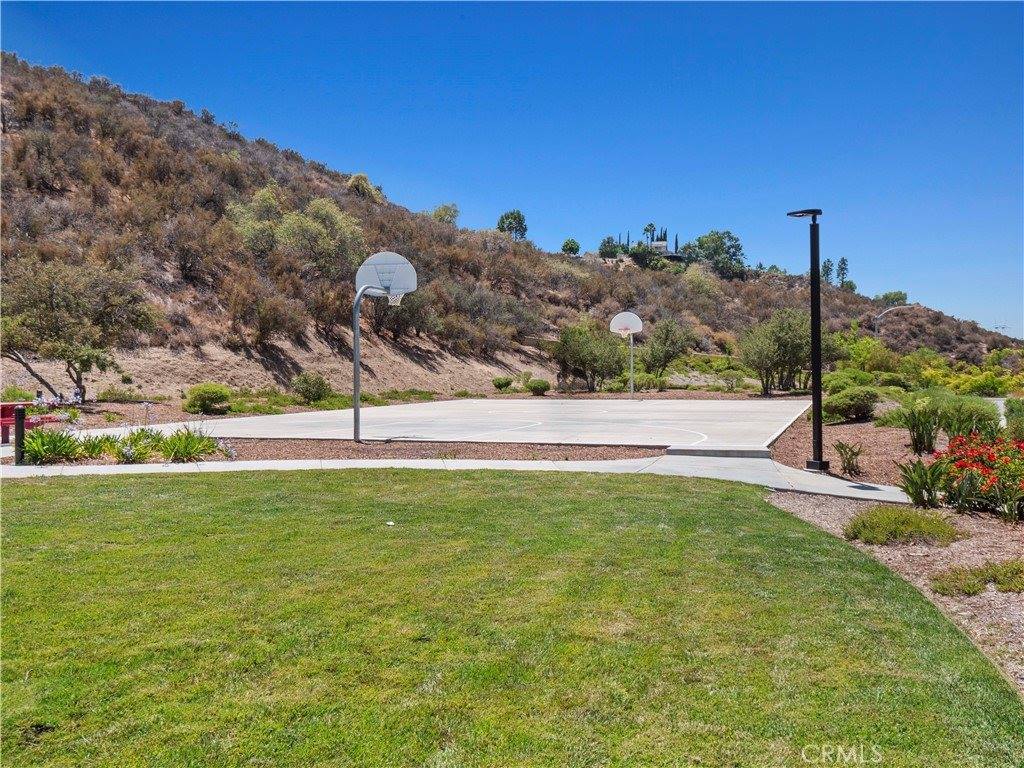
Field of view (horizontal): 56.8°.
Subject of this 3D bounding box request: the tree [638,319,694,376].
[{"bbox_3d":[9.273,-2.077,57.000,3.400,3.850,3.300,0,1,0],"label":"tree"}]

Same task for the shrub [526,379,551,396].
[{"bbox_3d":[1.302,0.172,46.500,1.170,0.880,1.120,0,1,0],"label":"shrub"}]

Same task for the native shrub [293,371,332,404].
[{"bbox_3d":[-7.229,0.127,34.300,1.420,1.220,1.350,0,1,0],"label":"native shrub"}]

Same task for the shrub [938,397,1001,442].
[{"bbox_3d":[10.272,0.788,21.300,1.450,1.000,1.300,0,1,0],"label":"shrub"}]

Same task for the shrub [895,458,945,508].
[{"bbox_3d":[4.649,1.130,10.800,0.570,0.560,0.560,-1,1,0],"label":"shrub"}]

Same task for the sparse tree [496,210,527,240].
[{"bbox_3d":[-0.082,-26.035,155.000,4.800,5.400,4.800,0,1,0],"label":"sparse tree"}]

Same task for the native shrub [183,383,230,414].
[{"bbox_3d":[-9.731,0.453,30.200,1.500,1.000,1.400,-1,1,0],"label":"native shrub"}]

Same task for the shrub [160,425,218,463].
[{"bbox_3d":[-5.400,1.010,15.800,1.000,0.600,0.880,-1,1,0],"label":"shrub"}]

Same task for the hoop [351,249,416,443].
[{"bbox_3d":[-2.715,-0.802,19.364,1.390,3.850,2.000,0,1,19],"label":"hoop"}]

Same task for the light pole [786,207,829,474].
[{"bbox_3d":[4.361,-0.656,13.900,0.620,3.830,0.360,0,1,13],"label":"light pole"}]

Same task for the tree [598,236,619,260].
[{"bbox_3d":[23.957,-33.639,235.000,4.900,6.000,4.900,0,1,0],"label":"tree"}]

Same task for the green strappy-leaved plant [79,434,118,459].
[{"bbox_3d":[-7.120,1.076,16.300,0.690,0.420,0.620,-1,1,0],"label":"green strappy-leaved plant"}]

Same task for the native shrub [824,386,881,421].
[{"bbox_3d":[9.240,0.545,25.800,1.600,0.950,1.500,-1,1,0],"label":"native shrub"}]

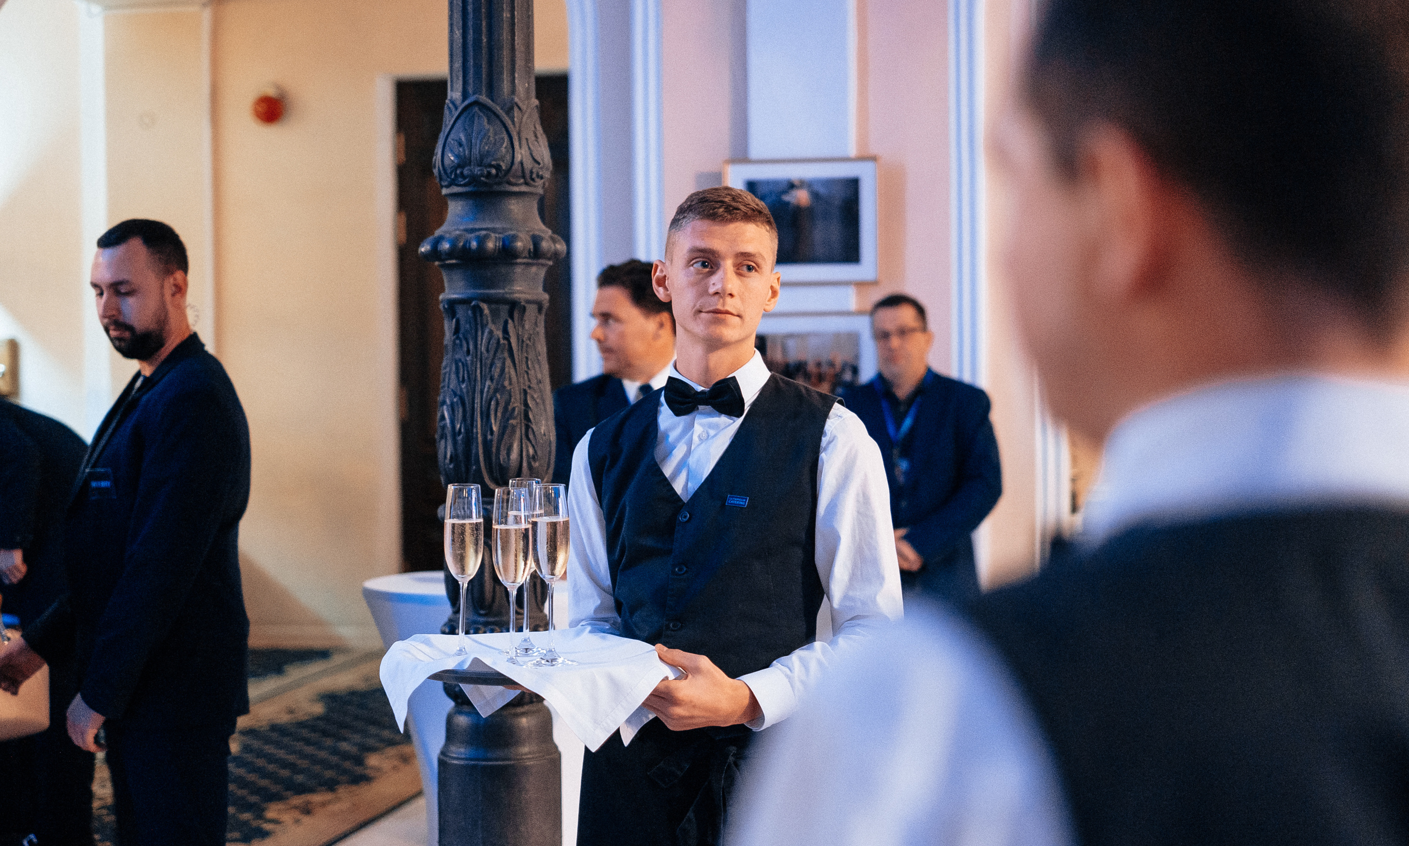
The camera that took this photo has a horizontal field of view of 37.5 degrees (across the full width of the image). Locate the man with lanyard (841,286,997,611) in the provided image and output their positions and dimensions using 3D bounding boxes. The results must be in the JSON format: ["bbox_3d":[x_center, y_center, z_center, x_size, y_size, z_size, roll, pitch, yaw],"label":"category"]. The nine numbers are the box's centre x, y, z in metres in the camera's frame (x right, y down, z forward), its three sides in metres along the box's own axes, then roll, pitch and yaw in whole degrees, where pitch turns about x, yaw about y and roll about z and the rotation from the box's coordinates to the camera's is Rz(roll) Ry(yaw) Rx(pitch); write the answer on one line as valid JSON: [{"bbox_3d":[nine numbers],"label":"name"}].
[{"bbox_3d":[0.580,0.538,5.961,0.540,1.804,0.340,-1,1,7],"label":"man with lanyard"}]

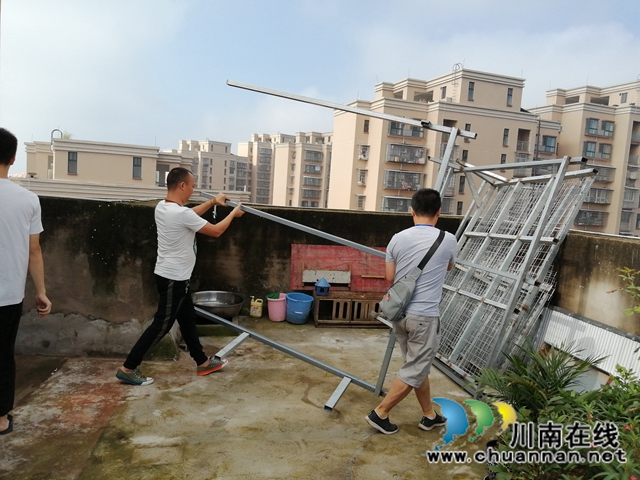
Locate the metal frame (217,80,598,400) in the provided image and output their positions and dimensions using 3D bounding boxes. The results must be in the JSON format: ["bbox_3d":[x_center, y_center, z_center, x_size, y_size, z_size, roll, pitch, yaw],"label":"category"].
[{"bbox_3d":[0.420,-0.050,4.300,2.850,2.300,2.250,2,6,-20],"label":"metal frame"}]

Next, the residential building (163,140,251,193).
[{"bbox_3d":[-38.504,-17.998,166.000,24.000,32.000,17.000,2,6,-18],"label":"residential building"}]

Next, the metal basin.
[{"bbox_3d":[-1.076,0.706,5.029,0.580,0.170,0.580,4,6,0],"label":"metal basin"}]

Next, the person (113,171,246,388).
[{"bbox_3d":[-1.055,0.267,3.650,0.930,1.650,0.520,2,6,-15],"label":"person"}]

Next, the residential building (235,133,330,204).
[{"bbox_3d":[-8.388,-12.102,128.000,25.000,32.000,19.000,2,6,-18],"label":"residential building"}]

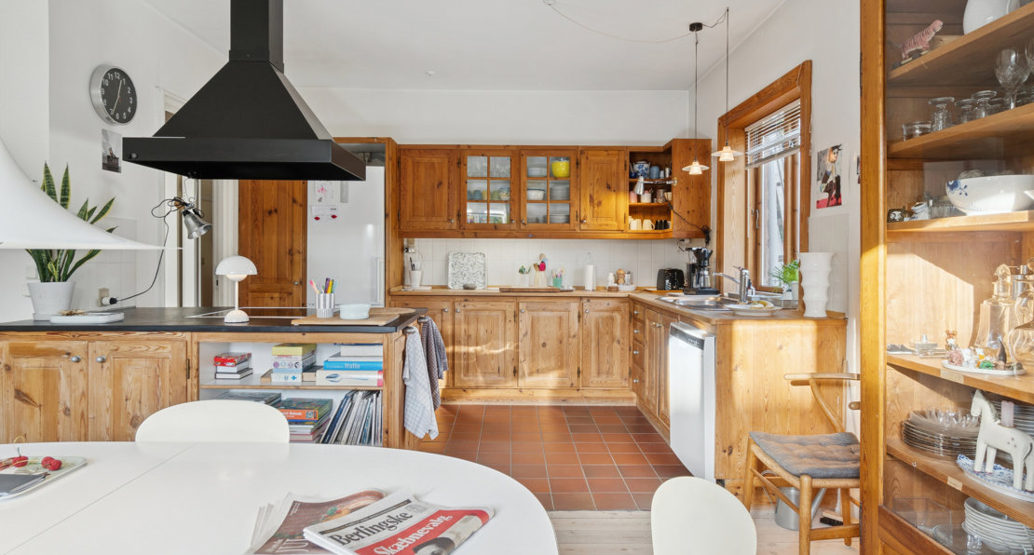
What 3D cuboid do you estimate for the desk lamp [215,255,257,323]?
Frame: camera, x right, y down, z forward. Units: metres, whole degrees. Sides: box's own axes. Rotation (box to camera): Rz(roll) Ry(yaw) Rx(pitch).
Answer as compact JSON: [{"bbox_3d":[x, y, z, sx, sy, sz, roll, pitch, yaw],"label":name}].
[{"bbox_3d":[-1.256,0.046,2.440,0.164,0.298,0.164,0,2,0],"label":"desk lamp"}]

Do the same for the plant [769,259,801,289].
[{"bbox_3d":[1.522,-0.013,3.090,0.190,0.190,0.180,0,2,0],"label":"plant"}]

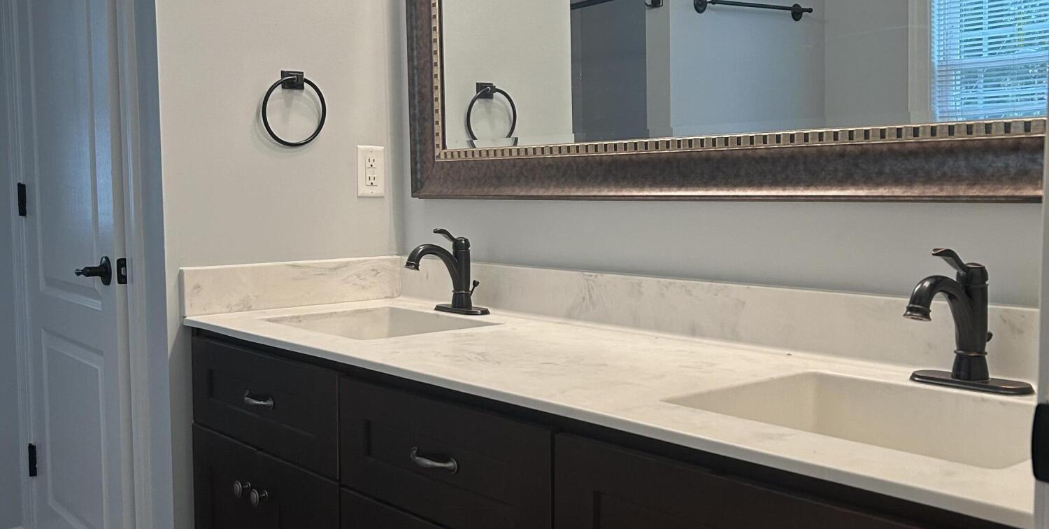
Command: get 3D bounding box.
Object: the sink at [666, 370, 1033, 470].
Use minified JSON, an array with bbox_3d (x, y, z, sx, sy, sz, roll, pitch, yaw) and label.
[{"bbox_3d":[0.421,0.240,1.234,0.328,0.140,0.419,-4,6,-40],"label":"sink"}]

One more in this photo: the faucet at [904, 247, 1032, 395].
[{"bbox_3d":[0.535,0.071,1.321,0.168,0.181,0.157,-4,6,-39],"label":"faucet"}]

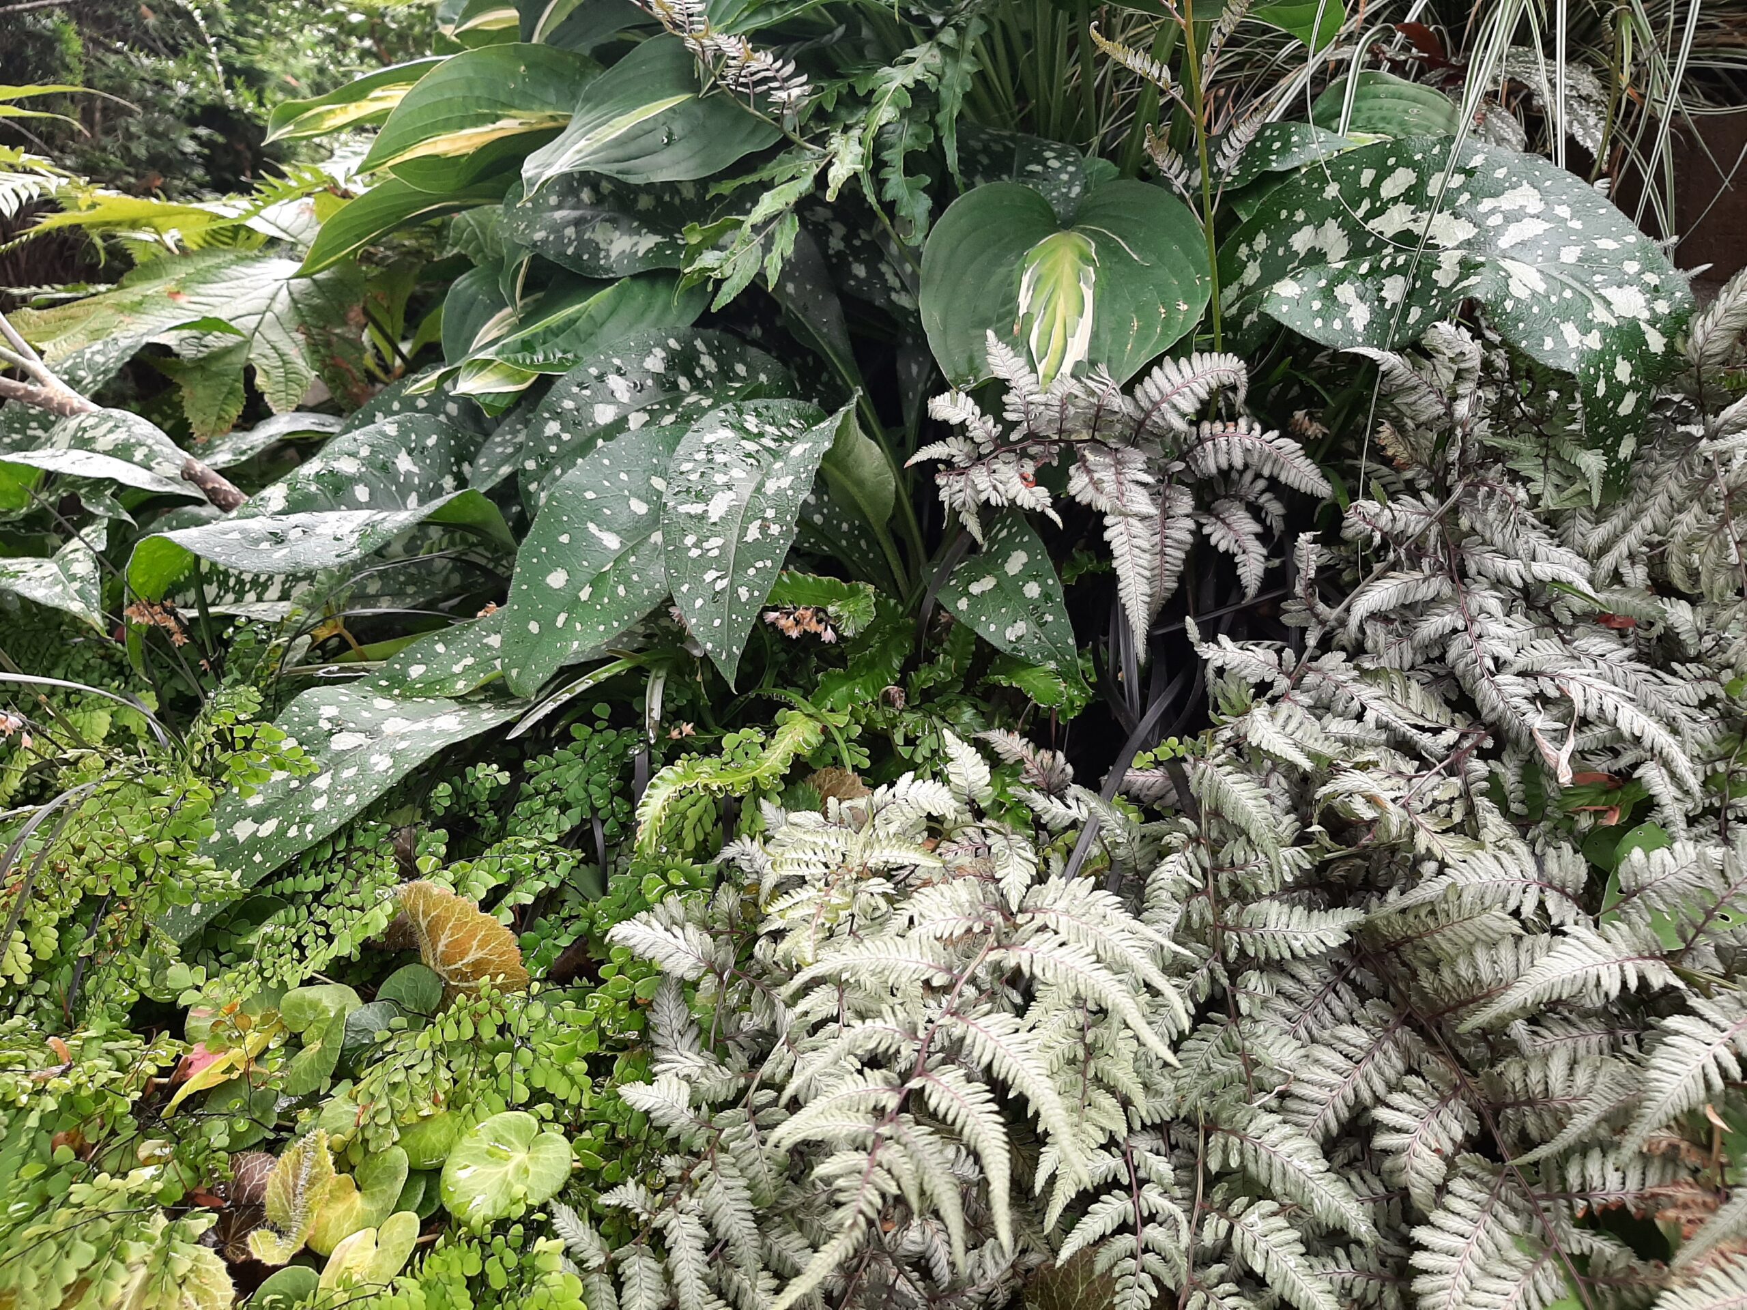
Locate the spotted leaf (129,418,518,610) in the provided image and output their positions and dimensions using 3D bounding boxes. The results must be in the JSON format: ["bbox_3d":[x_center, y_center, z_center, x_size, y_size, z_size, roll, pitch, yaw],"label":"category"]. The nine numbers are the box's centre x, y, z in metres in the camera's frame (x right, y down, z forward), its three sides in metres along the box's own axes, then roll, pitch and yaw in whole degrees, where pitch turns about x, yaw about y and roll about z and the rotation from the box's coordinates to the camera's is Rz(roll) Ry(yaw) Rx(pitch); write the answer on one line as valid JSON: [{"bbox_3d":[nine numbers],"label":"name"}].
[{"bbox_3d":[-0.333,-0.087,0.790,0.220,0.050,0.095,-4,55,-3],"label":"spotted leaf"}]

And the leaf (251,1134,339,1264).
[{"bbox_3d":[-0.212,0.201,0.486,0.027,0.028,0.046,4,52,3],"label":"leaf"}]

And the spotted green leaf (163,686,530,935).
[{"bbox_3d":[-0.256,0.052,0.613,0.182,0.030,0.092,-38,57,-24],"label":"spotted green leaf"}]

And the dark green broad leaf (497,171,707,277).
[{"bbox_3d":[-0.174,-0.281,0.860,0.145,0.030,0.080,-4,69,1],"label":"dark green broad leaf"}]

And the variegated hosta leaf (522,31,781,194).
[{"bbox_3d":[-0.130,-0.300,0.733,0.163,0.040,0.098,-29,73,-22],"label":"variegated hosta leaf"}]

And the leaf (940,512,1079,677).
[{"bbox_3d":[0.085,-0.035,0.800,0.075,0.022,0.135,-31,80,-13],"label":"leaf"}]

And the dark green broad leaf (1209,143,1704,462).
[{"bbox_3d":[0.307,-0.193,0.675,0.215,0.070,0.175,31,64,19],"label":"dark green broad leaf"}]

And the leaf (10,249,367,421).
[{"bbox_3d":[-0.532,-0.243,1.020,0.260,0.070,0.170,10,44,11],"label":"leaf"}]

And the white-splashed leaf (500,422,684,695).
[{"bbox_3d":[-0.157,-0.056,0.750,0.085,0.185,0.028,30,-5,13],"label":"white-splashed leaf"}]

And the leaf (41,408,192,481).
[{"bbox_3d":[-0.508,-0.141,0.880,0.105,0.030,0.070,-17,51,-15],"label":"leaf"}]

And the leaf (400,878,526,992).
[{"bbox_3d":[-0.216,0.151,0.690,0.060,0.022,0.080,-40,81,-16],"label":"leaf"}]

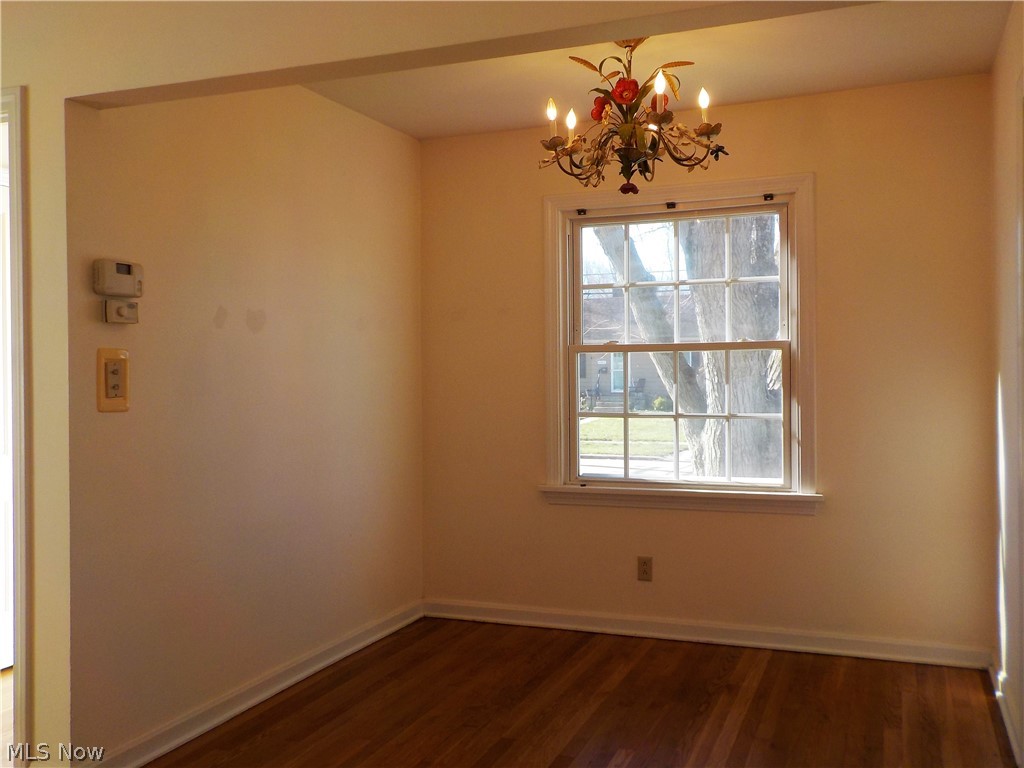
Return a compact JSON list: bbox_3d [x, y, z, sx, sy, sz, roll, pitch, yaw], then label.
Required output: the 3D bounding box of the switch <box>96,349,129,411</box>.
[{"bbox_3d":[-1.233,-0.010,2.752,0.018,0.192,0.113,0,0,24],"label":"switch"}]

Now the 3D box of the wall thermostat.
[{"bbox_3d":[-1.220,-0.325,2.759,0.040,0.104,0.158,0,0,24],"label":"wall thermostat"}]

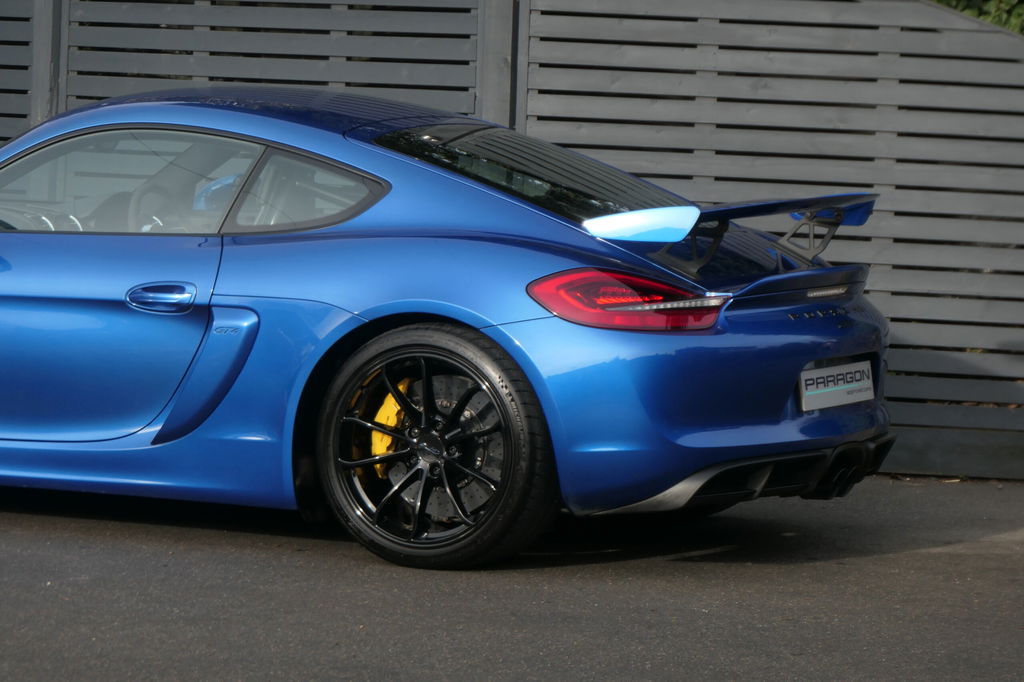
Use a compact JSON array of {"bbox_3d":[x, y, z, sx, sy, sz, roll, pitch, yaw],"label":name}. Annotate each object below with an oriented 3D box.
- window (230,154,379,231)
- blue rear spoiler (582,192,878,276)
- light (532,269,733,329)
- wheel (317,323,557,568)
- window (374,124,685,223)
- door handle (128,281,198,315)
[{"bbox_3d":[-0.576,-0.413,14.919,0.500,0.250,0.090,5,-11,18],"label":"window"},{"bbox_3d":[0.621,-0.302,15.091,0.370,0.220,1.310,4,5,25],"label":"blue rear spoiler"},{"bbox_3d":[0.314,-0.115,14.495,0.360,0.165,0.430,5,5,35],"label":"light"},{"bbox_3d":[-0.182,0.273,14.672,0.685,0.680,0.300,4,5,25],"label":"wheel"},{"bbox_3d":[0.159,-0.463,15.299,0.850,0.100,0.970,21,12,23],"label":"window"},{"bbox_3d":[-0.973,-0.119,14.903,0.225,0.090,0.055,4,5,25],"label":"door handle"}]

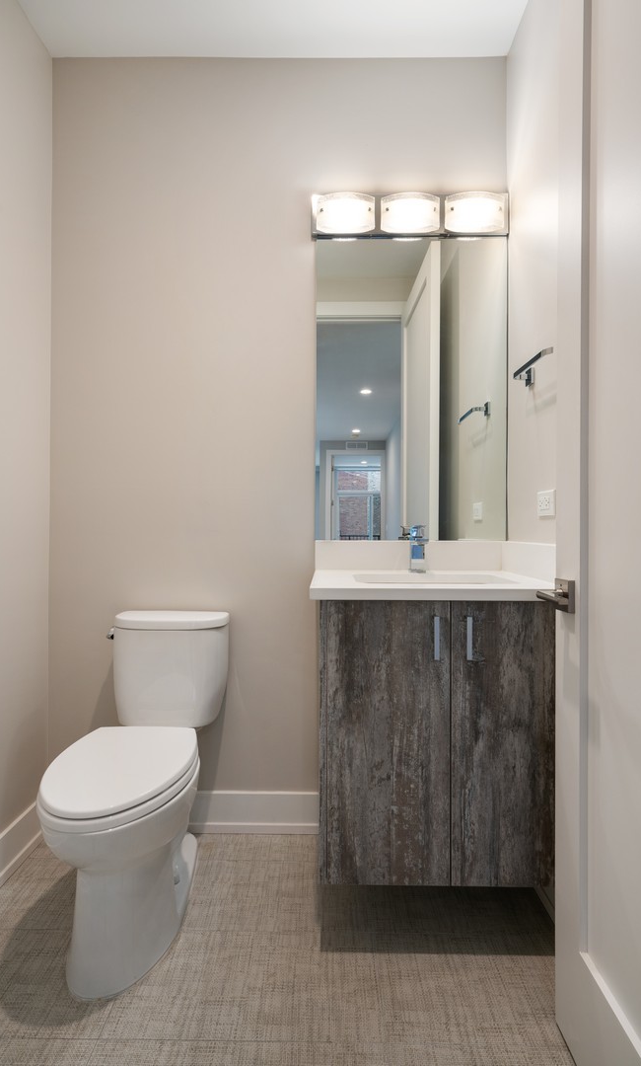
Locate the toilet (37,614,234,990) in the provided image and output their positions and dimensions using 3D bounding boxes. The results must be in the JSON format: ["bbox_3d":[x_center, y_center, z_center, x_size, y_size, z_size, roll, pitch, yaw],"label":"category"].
[{"bbox_3d":[-0.489,0.662,1.487,0.375,0.775,0.730,0,1,1],"label":"toilet"}]

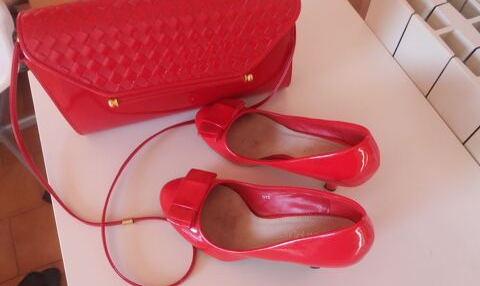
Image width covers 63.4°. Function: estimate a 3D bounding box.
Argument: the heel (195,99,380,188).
[{"bbox_3d":[0.039,-0.011,0.422,0.215,0.127,0.074,23,62,13],"label":"heel"}]

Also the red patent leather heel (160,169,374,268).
[{"bbox_3d":[0.010,0.070,0.371,0.216,0.138,0.081,19,62,11],"label":"red patent leather heel"}]

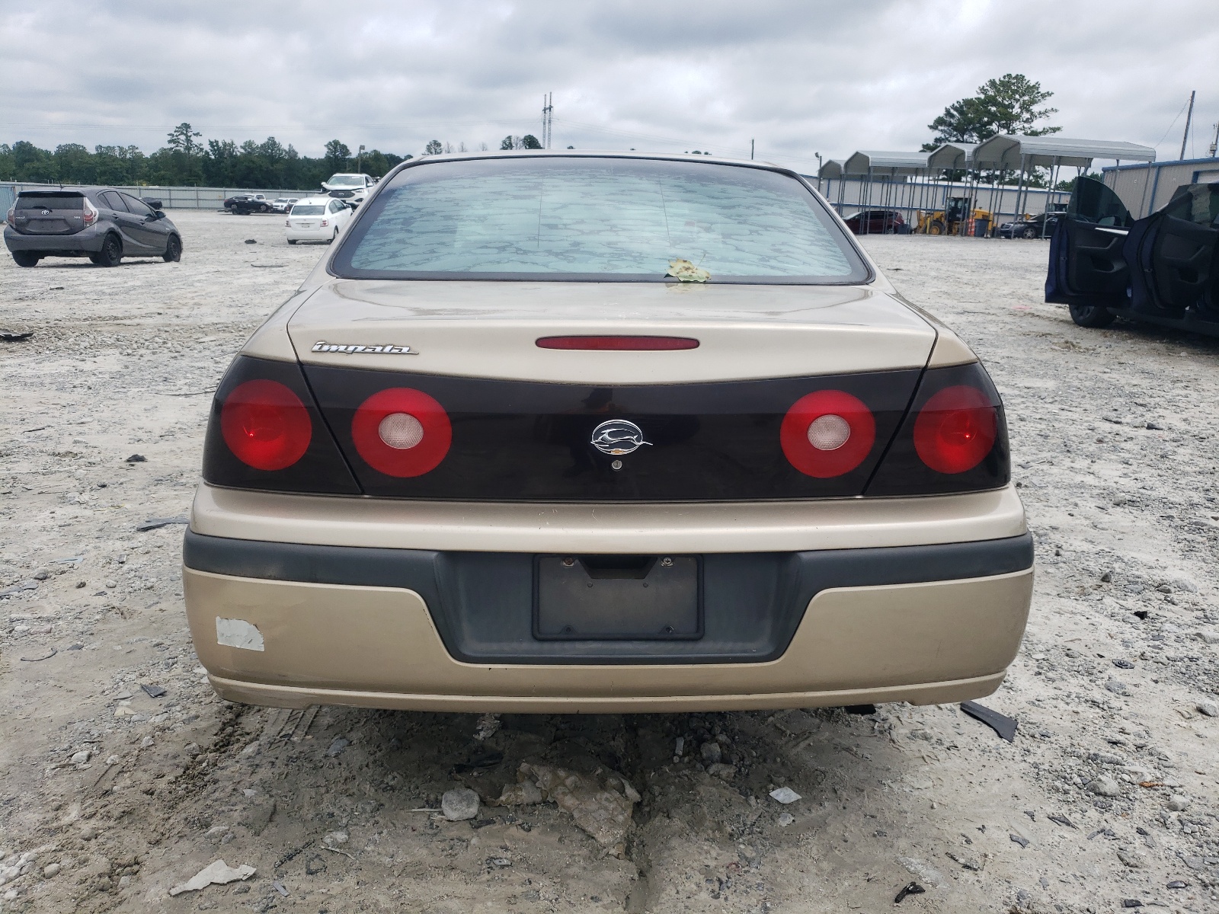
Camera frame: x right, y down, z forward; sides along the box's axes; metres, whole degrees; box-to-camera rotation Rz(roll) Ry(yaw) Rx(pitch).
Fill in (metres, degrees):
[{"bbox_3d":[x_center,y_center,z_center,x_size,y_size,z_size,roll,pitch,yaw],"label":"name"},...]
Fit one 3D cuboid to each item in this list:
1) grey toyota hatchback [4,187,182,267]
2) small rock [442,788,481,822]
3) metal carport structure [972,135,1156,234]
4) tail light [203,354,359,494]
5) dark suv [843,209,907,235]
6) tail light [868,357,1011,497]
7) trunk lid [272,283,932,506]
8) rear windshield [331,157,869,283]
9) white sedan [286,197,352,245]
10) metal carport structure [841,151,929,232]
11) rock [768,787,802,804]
[{"bbox_3d":[-9.840,-4.490,17.780,1.695,1.450,3.995,0,15,-1],"label":"grey toyota hatchback"},{"bbox_3d":[-0.293,0.693,1.820,0.077,0.052,0.065,1,15,0],"label":"small rock"},{"bbox_3d":[25.400,-15.300,52.200,7.300,5.600,6.900,2,15,0],"label":"metal carport structure"},{"bbox_3d":[-0.655,-0.062,1.800,0.400,0.250,0.230,2,15,5],"label":"tail light"},{"bbox_3d":[18.200,-16.400,64.300,4.800,1.720,1.880,-1,15,-5],"label":"dark suv"},{"bbox_3d":[0.675,-0.064,1.875,0.390,0.250,0.230,-3,15,-12],"label":"tail light"},{"bbox_3d":[0.000,-0.176,1.970,1.320,0.390,0.620,-1,15,-3],"label":"trunk lid"},{"bbox_3d":[-0.028,-0.634,2.388,1.320,0.140,0.710,-1,42,-3],"label":"rear windshield"},{"bbox_3d":[-10.950,-8.830,34.300,1.770,1.500,4.500,-1,18,-4],"label":"white sedan"},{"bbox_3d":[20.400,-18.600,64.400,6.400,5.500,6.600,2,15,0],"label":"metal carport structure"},{"bbox_3d":[0.363,0.700,1.898,0.067,0.025,0.045,1,15,0],"label":"rock"}]

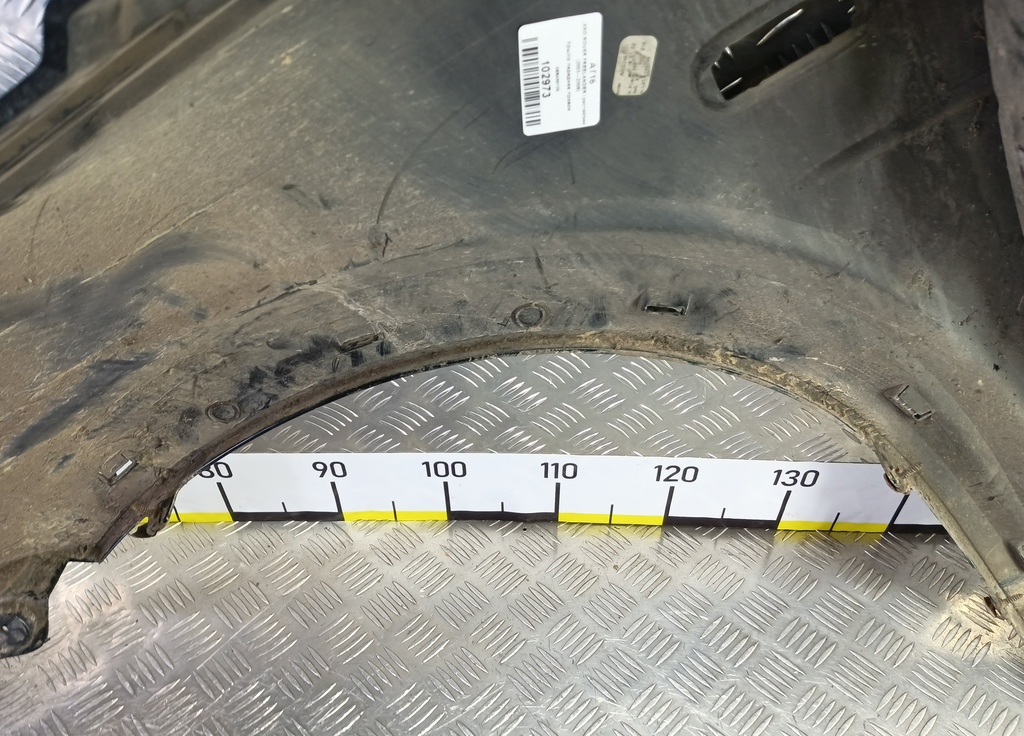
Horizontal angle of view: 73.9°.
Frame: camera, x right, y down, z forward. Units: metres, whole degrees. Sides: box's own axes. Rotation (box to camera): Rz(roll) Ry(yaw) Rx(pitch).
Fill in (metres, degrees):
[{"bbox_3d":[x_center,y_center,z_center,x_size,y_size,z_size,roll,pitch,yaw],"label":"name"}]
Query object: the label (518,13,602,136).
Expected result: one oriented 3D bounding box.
[{"bbox_3d":[0.024,-0.142,0.335,0.040,0.058,0.001,-11,51,-4],"label":"label"}]

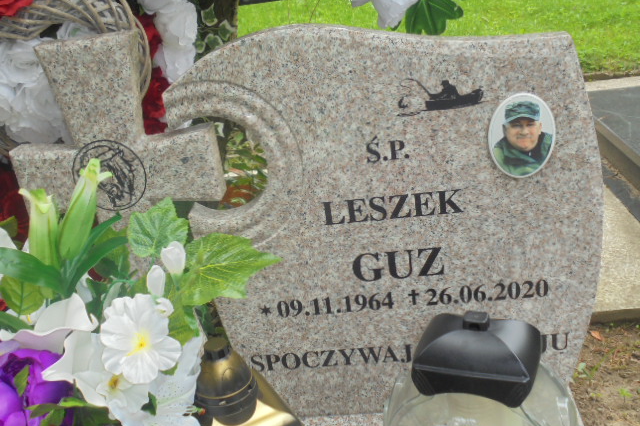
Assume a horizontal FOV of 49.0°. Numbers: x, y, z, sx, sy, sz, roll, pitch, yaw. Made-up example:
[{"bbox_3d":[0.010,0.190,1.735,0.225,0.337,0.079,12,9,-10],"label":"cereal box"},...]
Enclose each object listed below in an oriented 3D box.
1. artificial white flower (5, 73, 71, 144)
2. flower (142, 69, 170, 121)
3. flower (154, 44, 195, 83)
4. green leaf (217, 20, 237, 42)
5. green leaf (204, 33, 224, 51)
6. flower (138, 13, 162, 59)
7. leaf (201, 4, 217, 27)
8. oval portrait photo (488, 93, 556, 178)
[{"bbox_3d":[-0.482,-0.176,1.204,0.112,0.112,0.085,-5,21,6],"label":"artificial white flower"},{"bbox_3d":[-0.286,-0.206,1.214,0.065,0.085,0.065,-5,21,6],"label":"flower"},{"bbox_3d":[-0.246,-0.254,1.204,0.073,0.075,0.065,-5,21,6],"label":"flower"},{"bbox_3d":[-0.168,-0.329,1.265,0.034,0.039,0.015,-5,21,6],"label":"green leaf"},{"bbox_3d":[-0.191,-0.306,1.265,0.034,0.034,0.015,-5,21,6],"label":"green leaf"},{"bbox_3d":[-0.296,-0.305,1.214,0.058,0.078,0.060,-5,21,6],"label":"flower"},{"bbox_3d":[-0.200,-0.355,1.265,0.029,0.042,0.015,-5,21,6],"label":"leaf"},{"bbox_3d":[0.288,-0.109,0.998,0.093,0.122,0.010,-5,15,6],"label":"oval portrait photo"}]

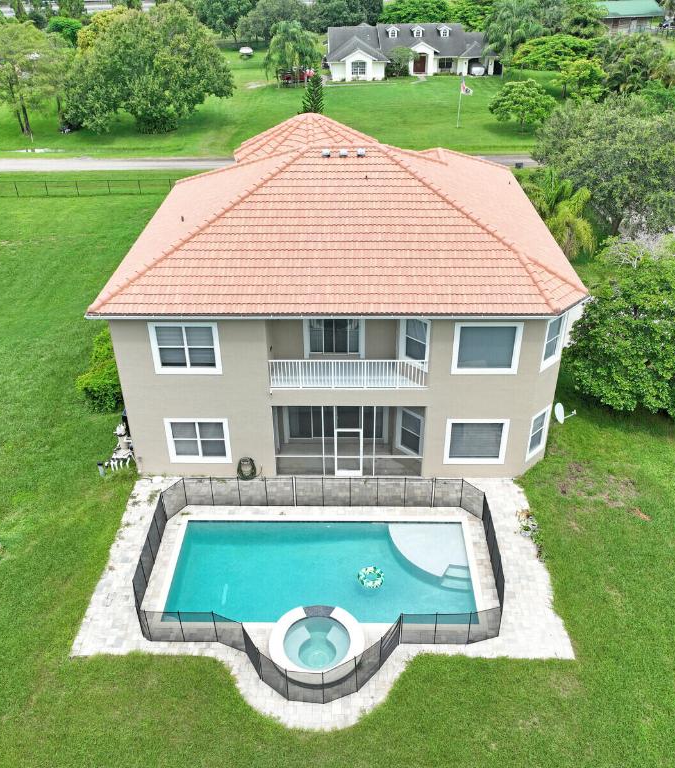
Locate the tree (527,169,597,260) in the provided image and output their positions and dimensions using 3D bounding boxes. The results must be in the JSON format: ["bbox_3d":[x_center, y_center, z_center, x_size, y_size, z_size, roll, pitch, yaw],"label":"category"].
[{"bbox_3d":[12.409,-9.284,40.035,4.200,5.500,4.200,0,32,2],"label":"tree"}]

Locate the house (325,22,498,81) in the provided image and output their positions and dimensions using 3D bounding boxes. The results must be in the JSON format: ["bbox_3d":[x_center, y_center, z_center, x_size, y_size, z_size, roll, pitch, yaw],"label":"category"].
[{"bbox_3d":[11.238,-49.439,104.835,25.716,6.300,16.500,0,32,0],"label":"house"}]

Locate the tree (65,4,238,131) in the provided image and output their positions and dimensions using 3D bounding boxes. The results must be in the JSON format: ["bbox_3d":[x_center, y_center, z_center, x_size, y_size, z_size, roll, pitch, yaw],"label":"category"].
[{"bbox_3d":[-19.581,-32.889,73.184,17.200,11.600,15.000,0,32,0],"label":"tree"}]

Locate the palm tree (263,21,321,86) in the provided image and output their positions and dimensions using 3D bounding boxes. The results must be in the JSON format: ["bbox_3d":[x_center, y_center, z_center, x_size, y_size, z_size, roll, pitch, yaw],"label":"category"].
[{"bbox_3d":[-6.219,-43.521,93.825,7.500,7.900,7.200,0,32,0],"label":"palm tree"}]

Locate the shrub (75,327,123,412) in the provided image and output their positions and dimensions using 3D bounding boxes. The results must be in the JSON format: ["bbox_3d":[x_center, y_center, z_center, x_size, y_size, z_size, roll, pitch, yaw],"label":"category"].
[{"bbox_3d":[-9.302,-0.582,30.436,2.600,1.650,4.200,0,32,0],"label":"shrub"}]

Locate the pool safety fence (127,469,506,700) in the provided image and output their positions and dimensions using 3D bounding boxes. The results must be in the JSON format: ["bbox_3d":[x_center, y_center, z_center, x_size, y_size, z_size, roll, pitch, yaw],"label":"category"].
[{"bbox_3d":[-0.500,5.540,20.616,10.200,1.220,7.400,0,32,2],"label":"pool safety fence"}]

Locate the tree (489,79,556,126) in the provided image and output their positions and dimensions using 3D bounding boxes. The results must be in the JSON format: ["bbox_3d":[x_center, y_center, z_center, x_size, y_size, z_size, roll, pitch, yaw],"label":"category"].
[{"bbox_3d":[18.000,-26.994,68.902,6.800,4.900,6.800,0,32,2],"label":"tree"}]

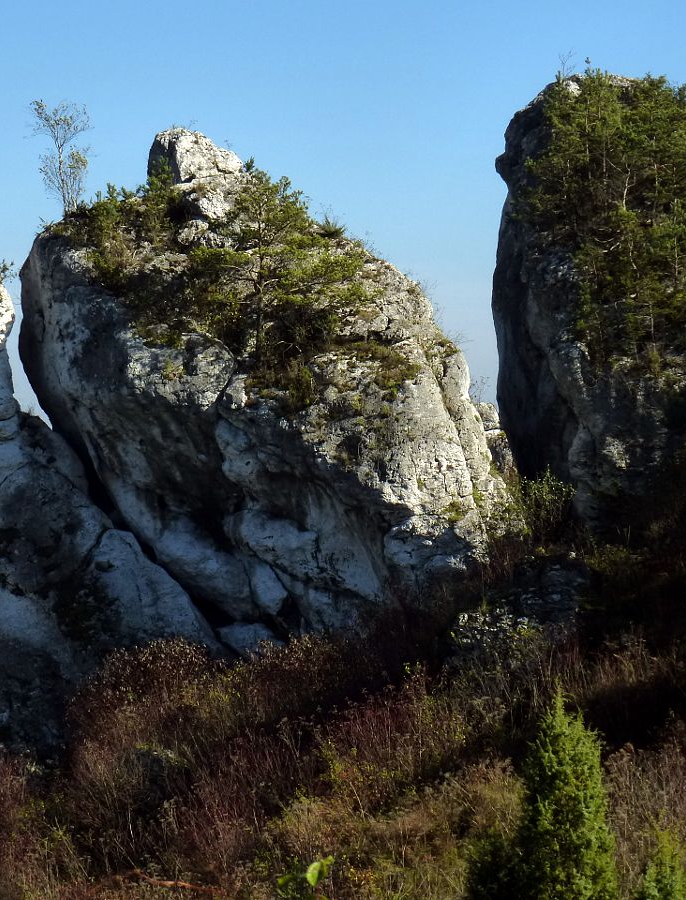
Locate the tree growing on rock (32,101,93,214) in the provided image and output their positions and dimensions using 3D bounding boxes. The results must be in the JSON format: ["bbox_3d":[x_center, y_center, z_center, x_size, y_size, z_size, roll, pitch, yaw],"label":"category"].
[{"bbox_3d":[-5.174,-5.376,72.000,1.140,2.150,1.050,0,0,0],"label":"tree growing on rock"}]

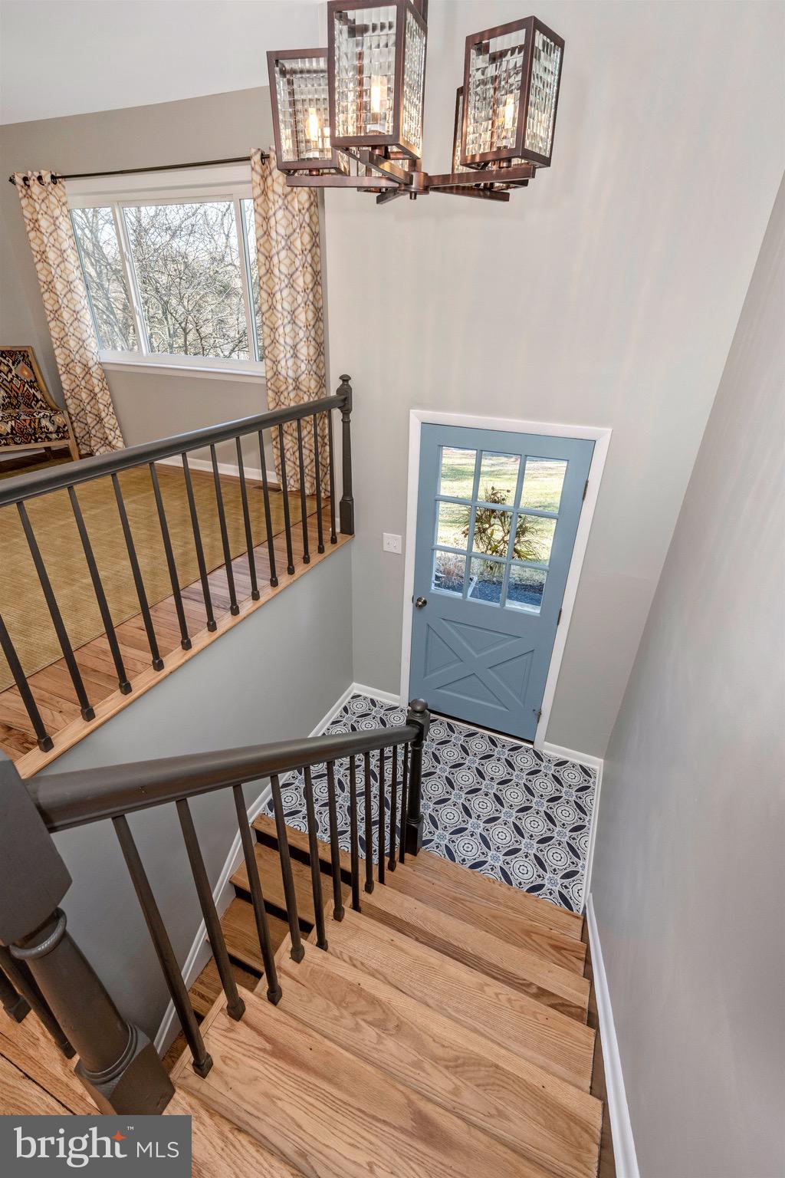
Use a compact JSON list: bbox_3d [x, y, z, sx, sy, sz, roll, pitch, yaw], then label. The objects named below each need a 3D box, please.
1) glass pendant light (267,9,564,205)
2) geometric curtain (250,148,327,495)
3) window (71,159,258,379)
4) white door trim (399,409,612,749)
[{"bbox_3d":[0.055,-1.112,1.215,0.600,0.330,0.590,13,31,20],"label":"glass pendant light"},{"bbox_3d":[-0.686,-1.700,3.630,0.480,2.125,0.120,13,31,20],"label":"geometric curtain"},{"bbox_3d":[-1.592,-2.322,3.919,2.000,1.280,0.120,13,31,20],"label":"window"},{"bbox_3d":[0.570,0.037,3.226,1.045,2.109,0.080,13,31,20],"label":"white door trim"}]

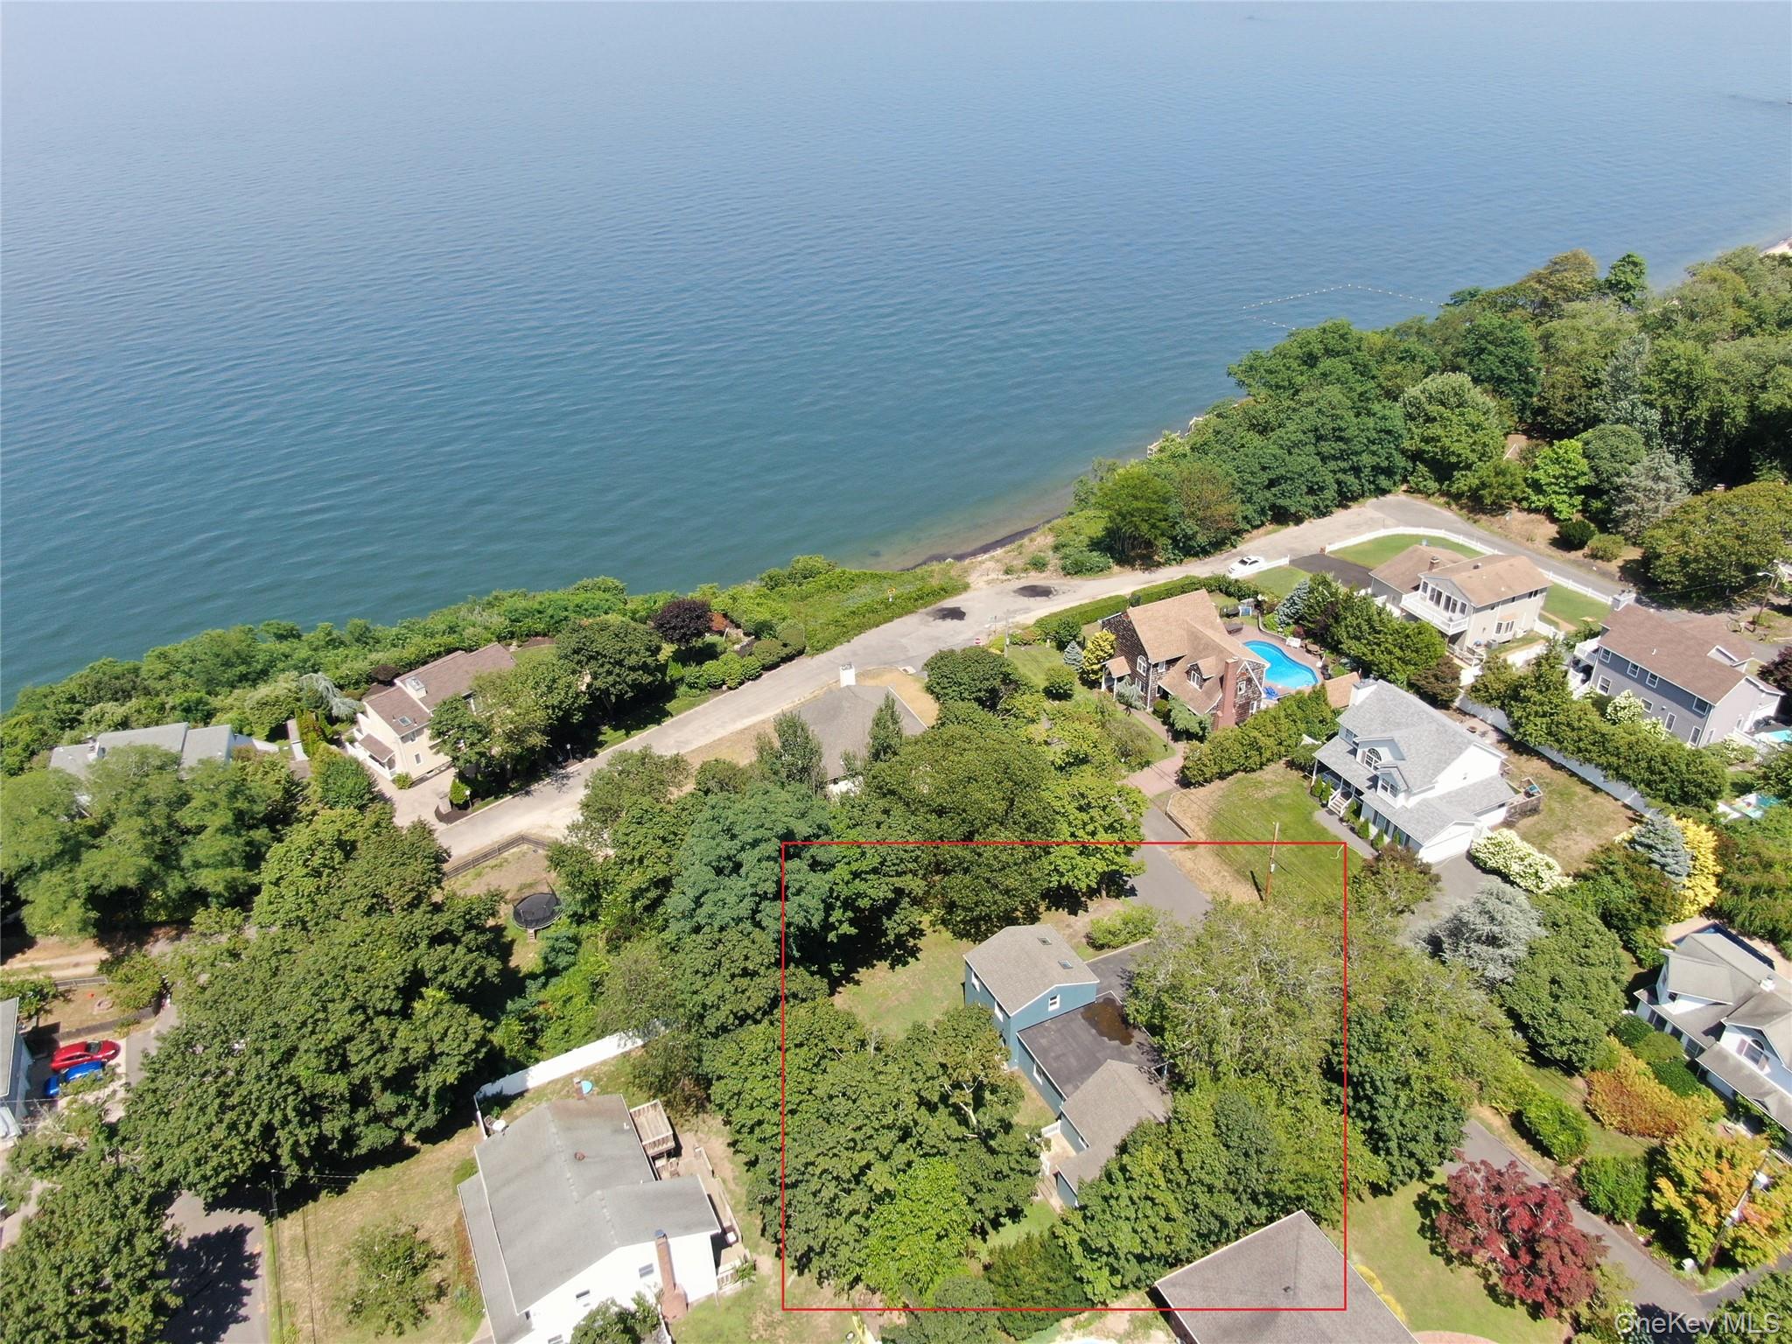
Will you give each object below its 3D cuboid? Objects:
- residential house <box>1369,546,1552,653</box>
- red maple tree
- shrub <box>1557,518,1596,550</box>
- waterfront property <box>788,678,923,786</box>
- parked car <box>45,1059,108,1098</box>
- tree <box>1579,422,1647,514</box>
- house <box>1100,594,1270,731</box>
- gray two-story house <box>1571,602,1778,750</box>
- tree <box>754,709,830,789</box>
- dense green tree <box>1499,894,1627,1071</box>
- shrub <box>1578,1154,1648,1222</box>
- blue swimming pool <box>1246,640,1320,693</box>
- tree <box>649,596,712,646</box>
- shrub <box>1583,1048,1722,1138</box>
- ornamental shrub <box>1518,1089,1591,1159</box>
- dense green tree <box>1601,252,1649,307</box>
[{"bbox_3d":[64.330,-10.160,149.470,14.280,7.900,15.620,-14,34,-20],"label":"residential house"},{"bbox_3d":[37.460,34.410,78.270,9.370,7.870,9.370,-1,32,1],"label":"red maple tree"},{"bbox_3d":[84.207,-16.980,160.166,4.600,3.600,4.600,-1,31,0],"label":"shrub"},{"bbox_3d":[-3.770,6.010,127.510,13.150,5.900,12.640,-14,34,-20],"label":"waterfront property"},{"bbox_3d":[-59.636,29.497,94.250,4.300,1.550,1.800,-16,34,-23],"label":"parked car"},{"bbox_3d":[90.500,-25.200,164.200,8.200,12.200,8.200,-1,31,0],"label":"tree"},{"bbox_3d":[30.210,-1.660,135.450,12.330,9.400,18.290,-14,34,-20],"label":"house"},{"bbox_3d":[78.710,-0.190,130.250,10.300,8.800,16.000,-13,32,-19],"label":"gray two-story house"},{"bbox_3d":[-9.570,7.950,120.920,6.500,9.740,6.500,-1,32,1],"label":"tree"},{"bbox_3d":[48.060,22.450,92.420,7.300,9.500,9.800,6,31,12],"label":"dense green tree"},{"bbox_3d":[45.490,32.400,81.700,3.800,3.200,4.200,25,39,38],"label":"shrub"},{"bbox_3d":[42.390,-0.850,142.920,6.000,0.500,10.800,-3,30,-3],"label":"blue swimming pool"},{"bbox_3d":[-24.470,-5.010,147.260,6.900,5.600,6.900,-1,30,0],"label":"tree"},{"bbox_3d":[52.470,29.770,90.570,7.500,2.300,4.600,27,41,37],"label":"shrub"},{"bbox_3d":[44.219,30.483,86.970,3.600,2.500,5.300,-9,32,-13],"label":"ornamental shrub"},{"bbox_3d":[132.192,-70.036,234.996,8.000,12.000,8.000,-1,31,0],"label":"dense green tree"}]

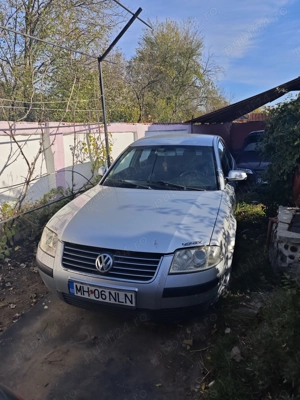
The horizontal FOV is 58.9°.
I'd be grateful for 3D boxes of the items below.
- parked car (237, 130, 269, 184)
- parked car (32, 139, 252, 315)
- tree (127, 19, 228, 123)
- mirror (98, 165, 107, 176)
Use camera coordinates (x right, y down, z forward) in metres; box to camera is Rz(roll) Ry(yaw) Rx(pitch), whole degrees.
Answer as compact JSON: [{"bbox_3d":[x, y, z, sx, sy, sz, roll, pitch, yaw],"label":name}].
[{"bbox_3d":[3.361,-1.159,7.386,1.740,1.460,4.200,5,15,23],"label":"parked car"},{"bbox_3d":[0.406,-0.203,3.933,1.800,1.462,4.680,3,15,19],"label":"parked car"},{"bbox_3d":[1.636,-6.490,15.810,6.000,7.750,5.800,0,14,6],"label":"tree"},{"bbox_3d":[-0.613,-0.395,3.577,0.210,0.160,0.130,3,15,19],"label":"mirror"}]

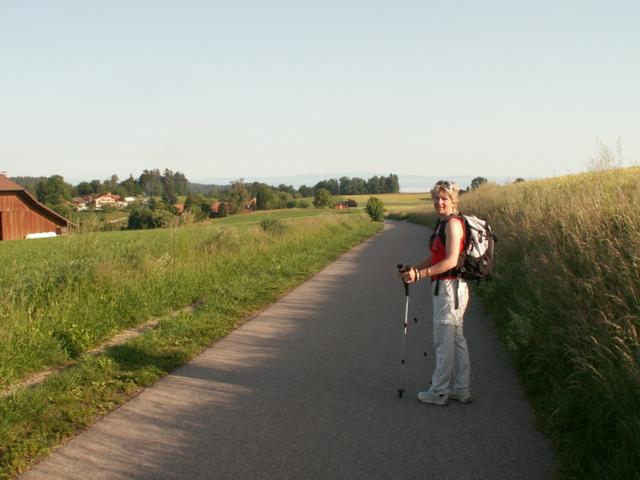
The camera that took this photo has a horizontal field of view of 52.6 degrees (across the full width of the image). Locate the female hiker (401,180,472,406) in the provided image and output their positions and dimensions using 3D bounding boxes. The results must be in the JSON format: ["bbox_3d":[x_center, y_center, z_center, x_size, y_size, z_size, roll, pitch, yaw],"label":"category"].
[{"bbox_3d":[0.868,0.407,4.830,0.540,1.680,0.480,0,4,6],"label":"female hiker"}]

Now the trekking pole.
[{"bbox_3d":[0.636,0.705,4.920,0.090,1.050,0.070,1,8,6],"label":"trekking pole"}]

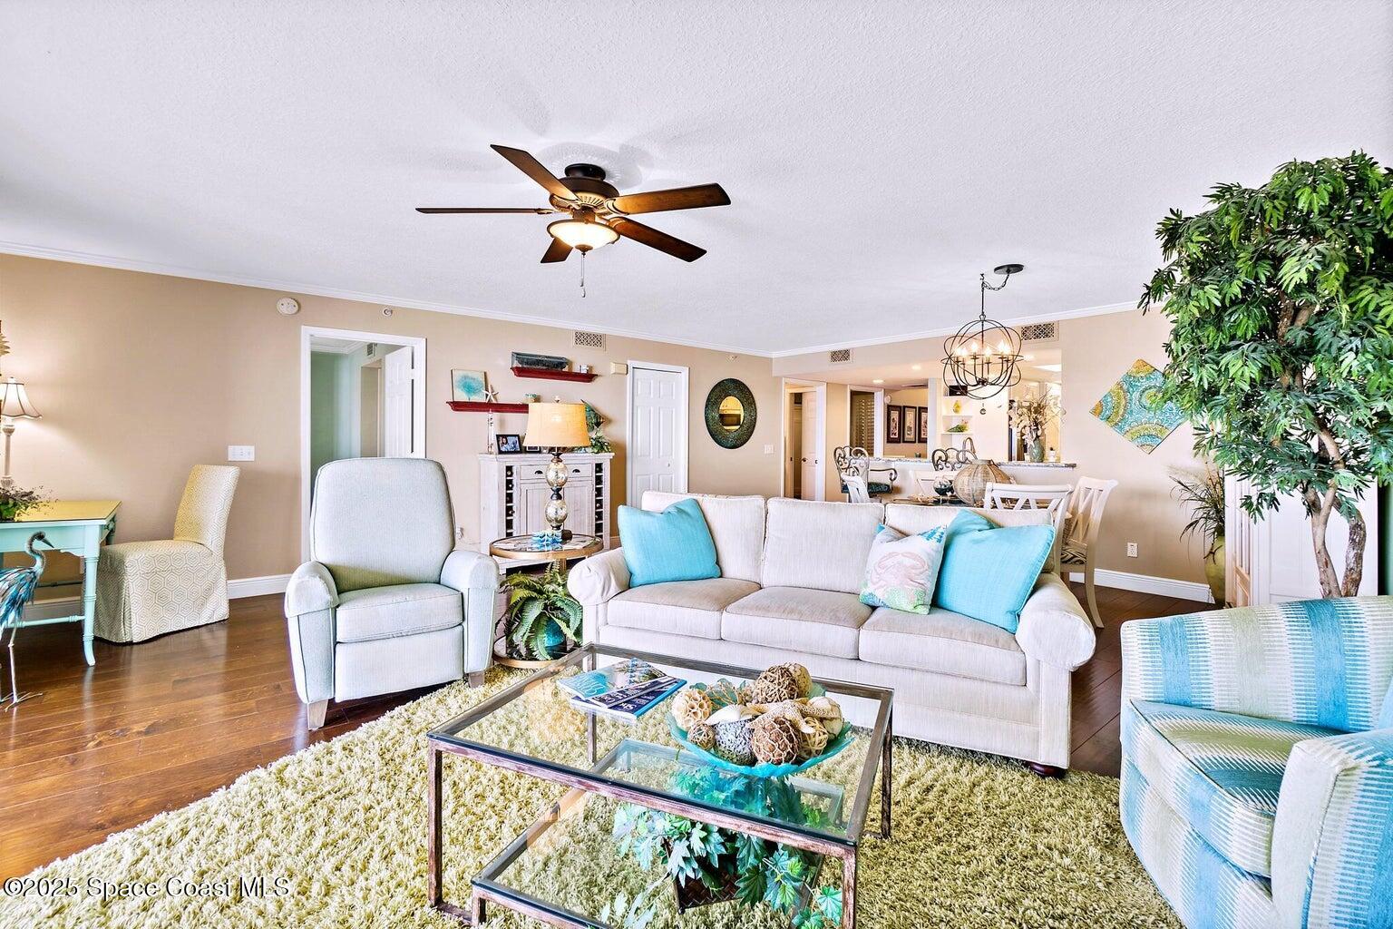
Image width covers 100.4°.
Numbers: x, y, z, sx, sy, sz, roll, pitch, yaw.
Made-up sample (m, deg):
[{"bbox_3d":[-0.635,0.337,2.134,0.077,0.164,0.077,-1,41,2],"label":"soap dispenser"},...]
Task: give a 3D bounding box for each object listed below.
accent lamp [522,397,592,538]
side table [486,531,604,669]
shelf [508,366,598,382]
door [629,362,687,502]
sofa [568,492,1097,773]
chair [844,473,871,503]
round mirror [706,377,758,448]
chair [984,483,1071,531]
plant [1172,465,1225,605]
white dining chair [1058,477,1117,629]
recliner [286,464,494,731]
[{"bbox_3d":[-0.788,0.025,3.274,0.385,0.800,0.385,0,2,0],"label":"accent lamp"},{"bbox_3d":[-0.841,0.751,3.292,0.620,0.610,0.620,1,2,0],"label":"side table"},{"bbox_3d":[-1.410,-0.884,5.833,0.890,0.080,0.140,-1,3,-40],"label":"shelf"},{"bbox_3d":[-0.453,-0.099,6.853,0.780,2.050,0.050,-2,3,-39],"label":"door"},{"bbox_3d":[0.575,0.656,2.896,2.170,0.910,0.950,1,3,23],"label":"sofa"},{"bbox_3d":[1.396,0.572,4.158,0.550,0.980,0.470,1,2,6],"label":"chair"},{"bbox_3d":[0.474,-0.663,7.549,0.910,0.910,0.040,-2,3,-39],"label":"round mirror"},{"bbox_3d":[2.013,0.587,3.619,0.470,0.966,0.560,1,2,18],"label":"chair"},{"bbox_3d":[3.847,0.536,4.214,0.550,1.060,0.600,-1,3,-40],"label":"plant"},{"bbox_3d":[2.496,0.584,4.078,0.550,0.980,0.470,1,3,12],"label":"white dining chair"},{"bbox_3d":[-1.539,0.528,2.918,0.840,1.070,0.920,-1,2,-35],"label":"recliner"}]

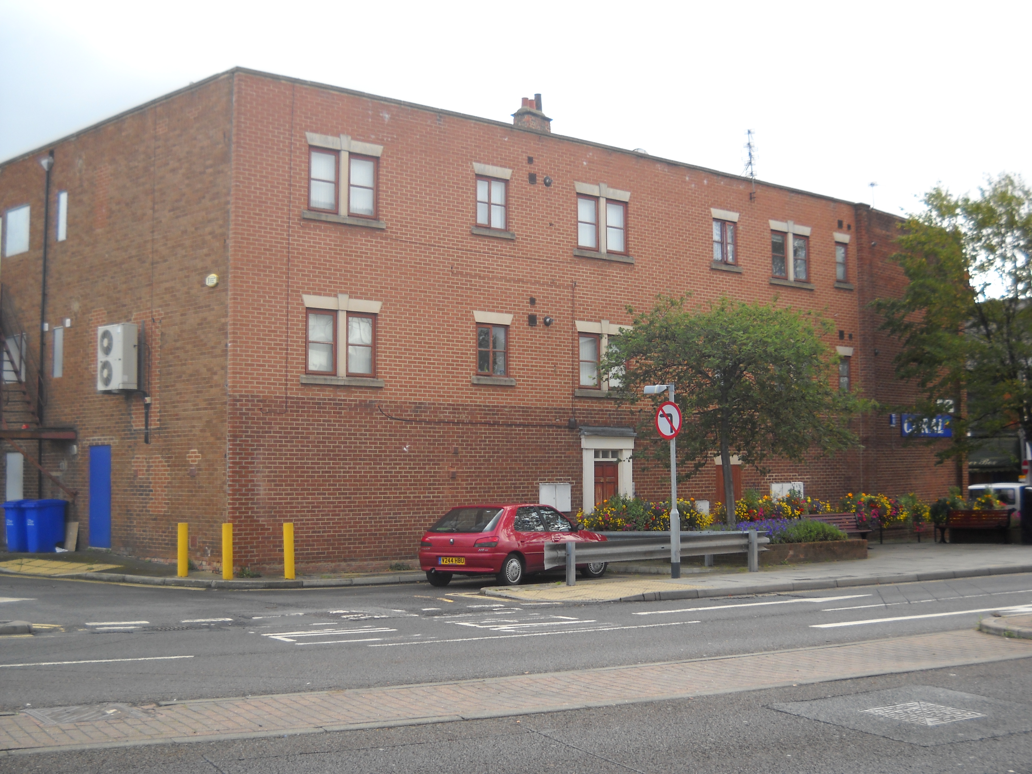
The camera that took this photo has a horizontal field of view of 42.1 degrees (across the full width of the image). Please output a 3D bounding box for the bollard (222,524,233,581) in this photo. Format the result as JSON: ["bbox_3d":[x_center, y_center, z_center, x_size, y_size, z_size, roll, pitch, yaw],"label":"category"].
[{"bbox_3d":[-4.716,2.694,21.950,0.168,0.917,0.168,0,-4,0],"label":"bollard"}]

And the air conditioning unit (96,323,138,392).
[{"bbox_3d":[-7.309,-0.511,24.671,0.330,1.200,0.940,3,-5,-44],"label":"air conditioning unit"}]

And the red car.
[{"bbox_3d":[0.102,2.741,23.680,1.700,1.380,4.000,-3,-4,35],"label":"red car"}]

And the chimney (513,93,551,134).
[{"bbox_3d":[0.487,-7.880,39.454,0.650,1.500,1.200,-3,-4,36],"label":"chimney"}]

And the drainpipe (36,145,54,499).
[{"bbox_3d":[-9.830,-0.830,27.900,0.200,8.100,0.270,4,-5,-44],"label":"drainpipe"}]

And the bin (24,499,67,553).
[{"bbox_3d":[-9.163,2.689,26.253,0.720,1.060,0.580,3,-5,-44],"label":"bin"}]

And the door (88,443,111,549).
[{"bbox_3d":[-7.961,2.100,25.705,0.080,1.960,0.850,3,-5,-44],"label":"door"}]

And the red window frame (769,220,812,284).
[{"bbox_3d":[6.724,-3.315,32.814,1.620,1.450,0.160,3,-5,-41],"label":"red window frame"}]

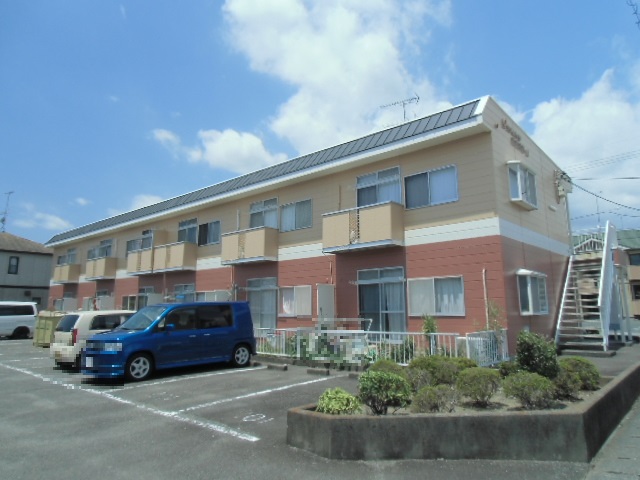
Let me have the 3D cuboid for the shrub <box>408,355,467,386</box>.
[{"bbox_3d":[1.774,1.953,6.746,0.880,0.450,0.820,-8,-12,40],"label":"shrub"}]

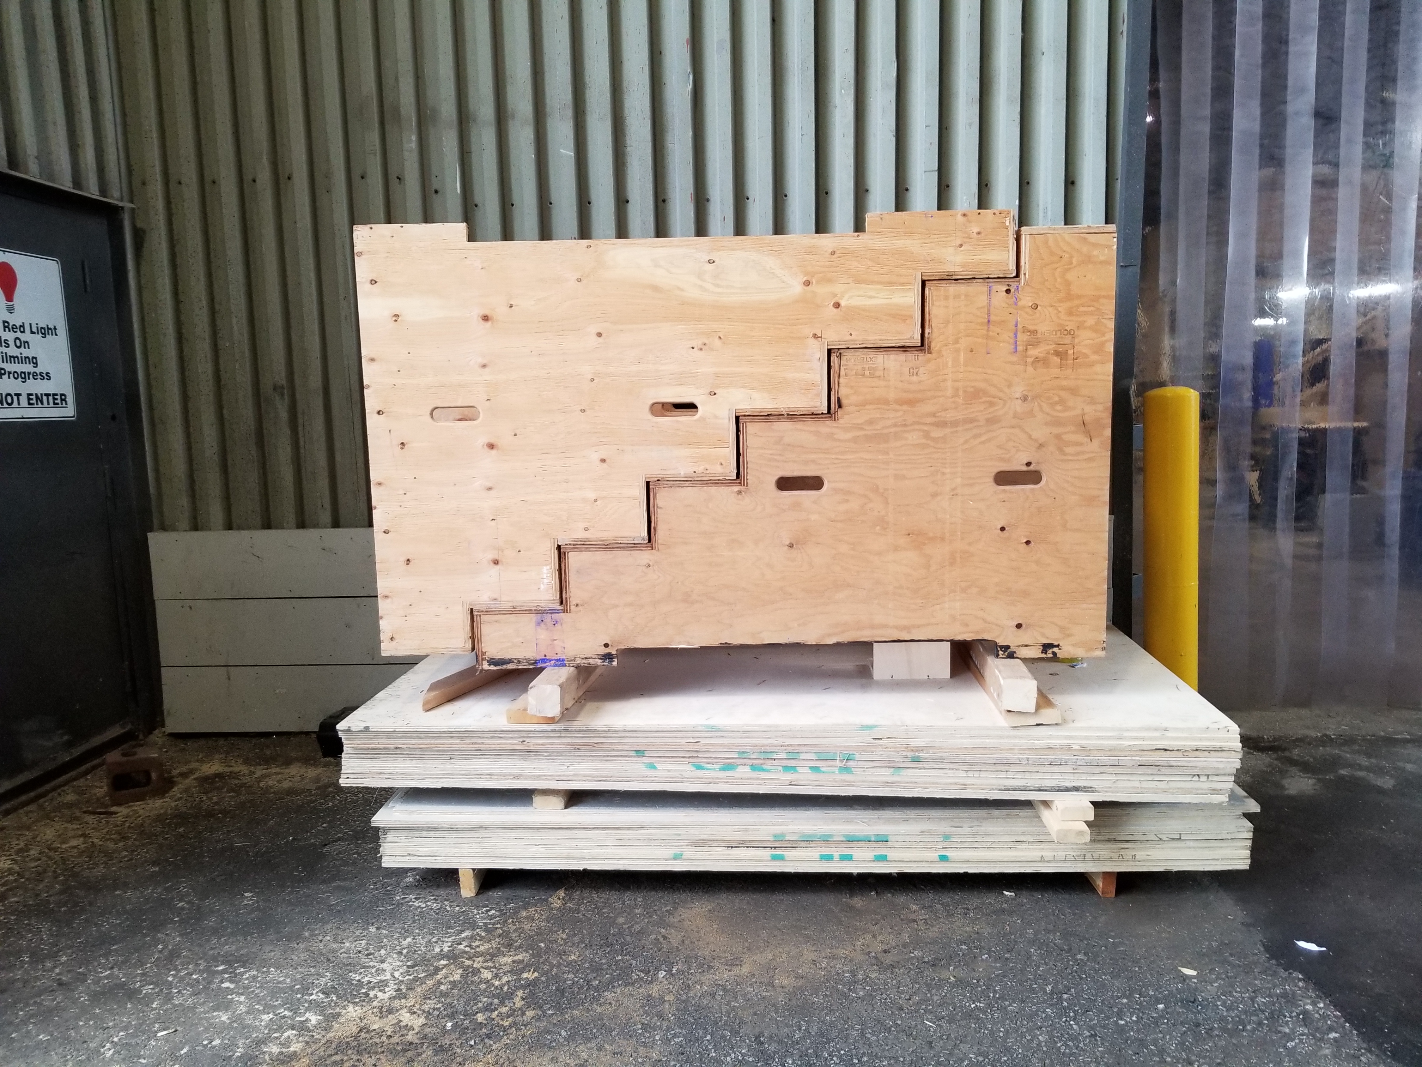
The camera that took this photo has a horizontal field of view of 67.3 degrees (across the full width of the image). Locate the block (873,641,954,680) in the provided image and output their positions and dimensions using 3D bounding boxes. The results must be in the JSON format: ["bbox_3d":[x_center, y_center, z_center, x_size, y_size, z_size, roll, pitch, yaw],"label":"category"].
[{"bbox_3d":[0.631,0.384,3.415,0.238,0.118,0.170,-1,8,3],"label":"block"}]

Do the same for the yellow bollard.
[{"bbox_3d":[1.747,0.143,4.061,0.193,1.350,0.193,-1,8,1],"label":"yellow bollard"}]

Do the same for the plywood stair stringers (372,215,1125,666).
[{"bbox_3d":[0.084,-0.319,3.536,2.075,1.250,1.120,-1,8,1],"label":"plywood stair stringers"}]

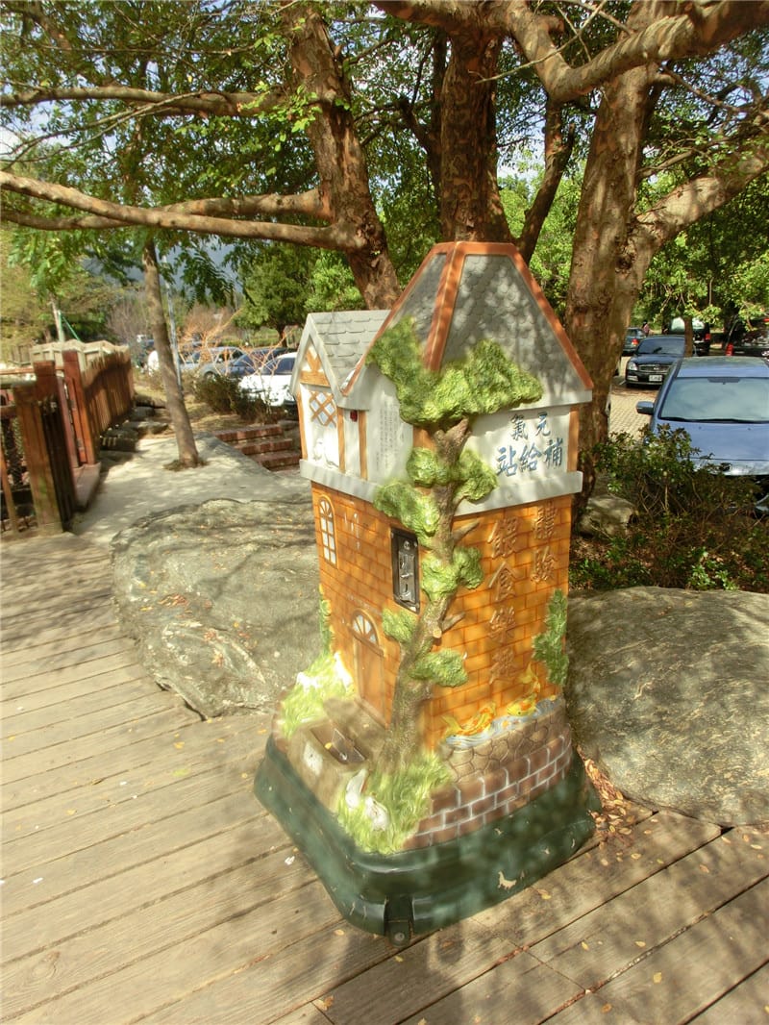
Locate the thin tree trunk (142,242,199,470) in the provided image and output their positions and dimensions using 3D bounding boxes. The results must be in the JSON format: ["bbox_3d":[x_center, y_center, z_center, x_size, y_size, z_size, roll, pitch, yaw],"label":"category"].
[{"bbox_3d":[-2.071,-1.497,6.846,0.200,2.171,0.200,-5,16,1],"label":"thin tree trunk"}]

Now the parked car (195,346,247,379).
[{"bbox_3d":[-6.640,-5.610,27.700,1.730,1.460,4.500,3,17,19],"label":"parked car"}]

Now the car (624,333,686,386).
[{"bbox_3d":[8.694,-4.865,22.200,1.760,1.470,4.700,4,18,23],"label":"car"}]

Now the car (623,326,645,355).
[{"bbox_3d":[14.892,-10.354,43.000,1.720,1.470,4.300,6,18,27],"label":"car"}]

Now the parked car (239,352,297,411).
[{"bbox_3d":[-2.340,-3.840,20.400,1.720,1.460,4.400,3,17,18],"label":"parked car"}]

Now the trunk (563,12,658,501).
[{"bbox_3d":[1.448,-1.462,4.595,0.410,3.084,0.400,1,16,-1],"label":"trunk"}]

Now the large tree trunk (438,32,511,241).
[{"bbox_3d":[0.548,-1.357,4.404,0.380,2.865,0.380,-2,16,0],"label":"large tree trunk"}]

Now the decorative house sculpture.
[{"bbox_3d":[0.070,0.099,1.994,0.863,1.581,0.971,-13,19,-30],"label":"decorative house sculpture"}]

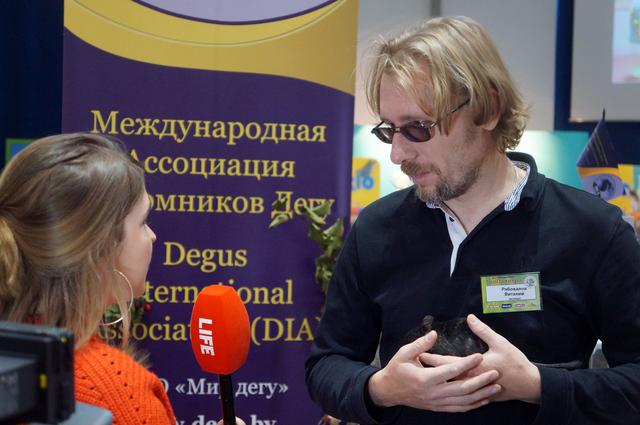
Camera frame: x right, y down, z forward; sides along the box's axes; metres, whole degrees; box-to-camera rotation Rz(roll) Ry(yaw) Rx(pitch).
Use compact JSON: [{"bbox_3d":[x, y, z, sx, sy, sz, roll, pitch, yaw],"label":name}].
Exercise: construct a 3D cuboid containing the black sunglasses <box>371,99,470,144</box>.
[{"bbox_3d":[0.163,-0.140,1.563,0.134,0.041,0.137,-36,21,-34],"label":"black sunglasses"}]

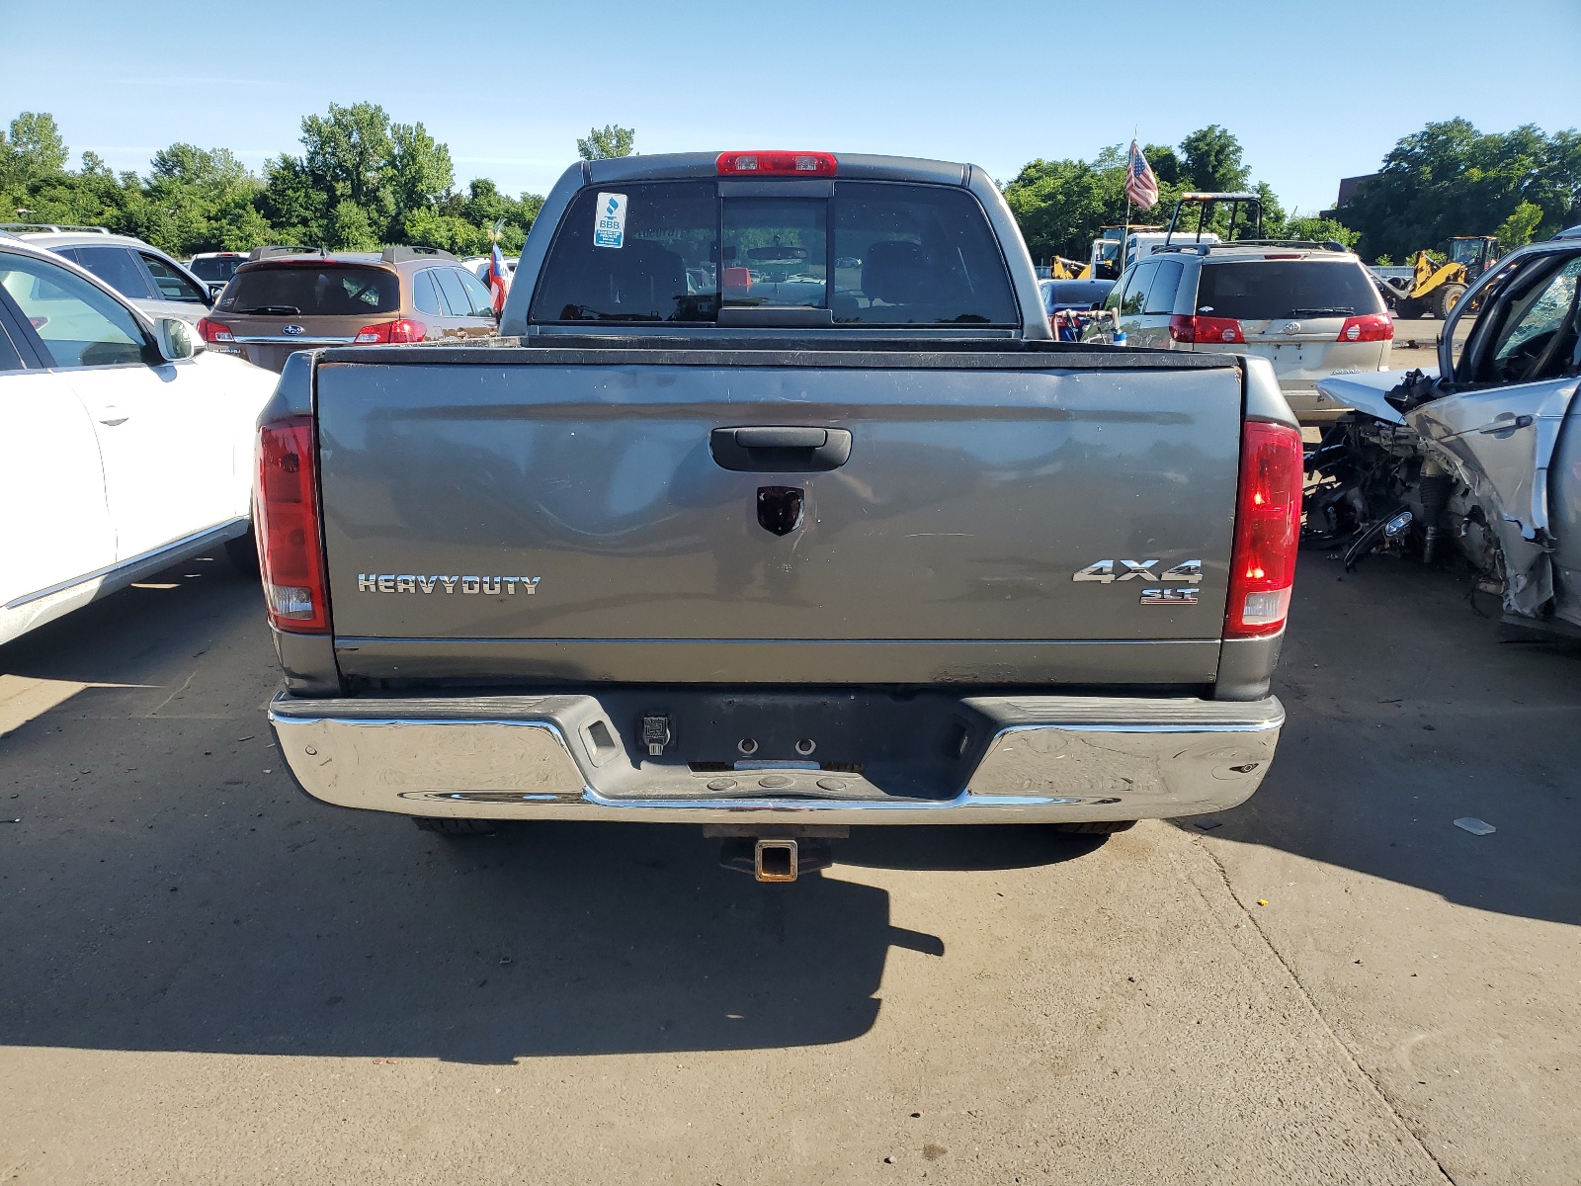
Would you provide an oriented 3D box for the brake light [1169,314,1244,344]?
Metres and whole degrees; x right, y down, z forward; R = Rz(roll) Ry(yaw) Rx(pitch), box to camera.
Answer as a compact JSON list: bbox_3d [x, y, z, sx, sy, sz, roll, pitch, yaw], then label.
[{"bbox_3d":[3.601,-2.283,10.256,0.500,0.240,0.300,0,15,0],"label":"brake light"}]

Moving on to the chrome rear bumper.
[{"bbox_3d":[-0.025,0.296,2.237,1.890,0.210,0.270,0,15,-1],"label":"chrome rear bumper"}]

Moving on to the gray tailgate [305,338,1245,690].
[{"bbox_3d":[-0.015,-0.132,2.155,1.610,0.595,0.100,0,11,-1],"label":"gray tailgate"}]

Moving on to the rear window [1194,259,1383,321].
[{"bbox_3d":[4.283,-2.606,10.203,1.580,0.550,0.200,0,15,0],"label":"rear window"}]

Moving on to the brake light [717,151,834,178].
[{"bbox_3d":[-0.049,-1.499,4.156,0.420,0.100,0.080,0,15,-1],"label":"brake light"}]

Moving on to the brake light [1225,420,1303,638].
[{"bbox_3d":[0.877,-0.126,2.209,0.130,0.400,0.150,0,15,-1],"label":"brake light"}]

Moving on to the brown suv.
[{"bbox_3d":[-4.204,-2.671,12.324,1.820,1.660,4.800,0,15,-1],"label":"brown suv"}]

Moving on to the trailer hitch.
[{"bbox_3d":[-0.025,0.450,2.267,0.250,0.115,0.240,0,15,-1],"label":"trailer hitch"}]

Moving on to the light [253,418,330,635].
[{"bbox_3d":[-0.917,-0.133,2.208,0.130,0.400,0.150,0,15,-1],"label":"light"}]

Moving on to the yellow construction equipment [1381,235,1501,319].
[{"bbox_3d":[24.485,-11.815,44.457,5.700,3.000,2.300,-3,15,-11],"label":"yellow construction equipment"}]

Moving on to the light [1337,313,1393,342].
[{"bbox_3d":[4.917,-2.296,10.252,0.500,0.240,0.280,0,15,0],"label":"light"}]

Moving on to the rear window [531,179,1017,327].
[{"bbox_3d":[-0.056,-1.171,4.077,1.660,0.490,0.160,0,15,-1],"label":"rear window"}]

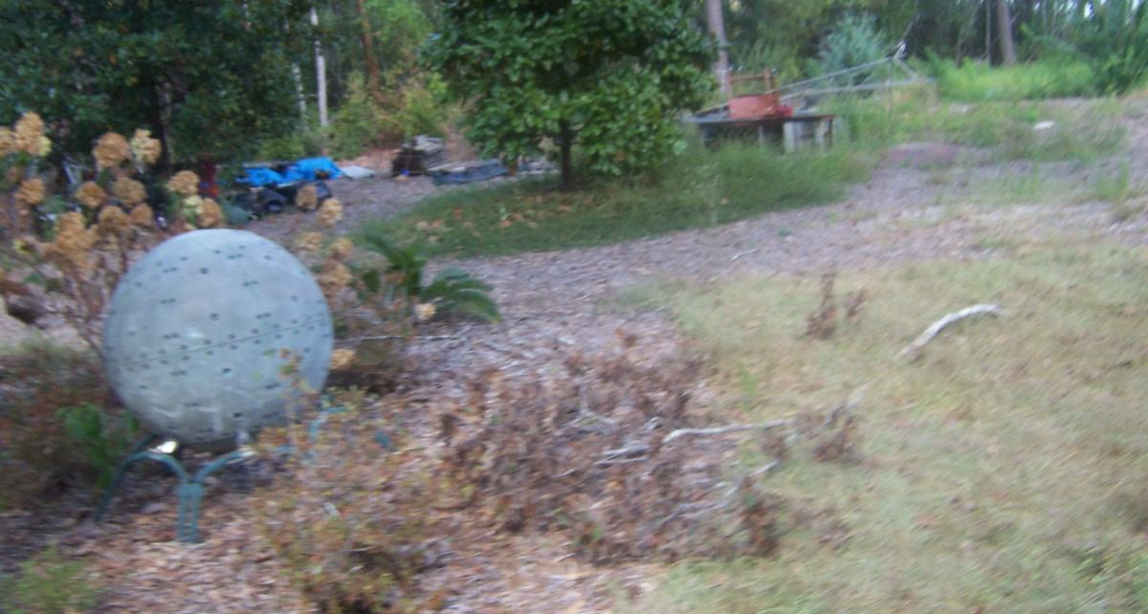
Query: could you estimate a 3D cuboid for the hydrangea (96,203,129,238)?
[{"bbox_3d":[-1.999,-0.376,4.750,0.146,0.137,0.141,-12,15,-22],"label":"hydrangea"}]

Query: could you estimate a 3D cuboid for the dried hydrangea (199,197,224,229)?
[{"bbox_3d":[-1.478,-0.383,4.450,0.106,0.131,0.119,-6,14,0],"label":"dried hydrangea"}]

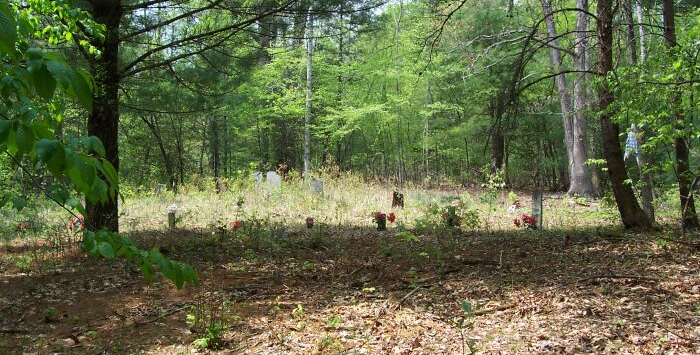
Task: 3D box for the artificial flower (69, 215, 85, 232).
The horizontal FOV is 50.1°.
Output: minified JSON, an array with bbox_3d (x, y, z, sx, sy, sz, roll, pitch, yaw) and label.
[{"bbox_3d":[-5.410,0.910,14.800,0.310,0.310,0.270,0,1,0],"label":"artificial flower"}]

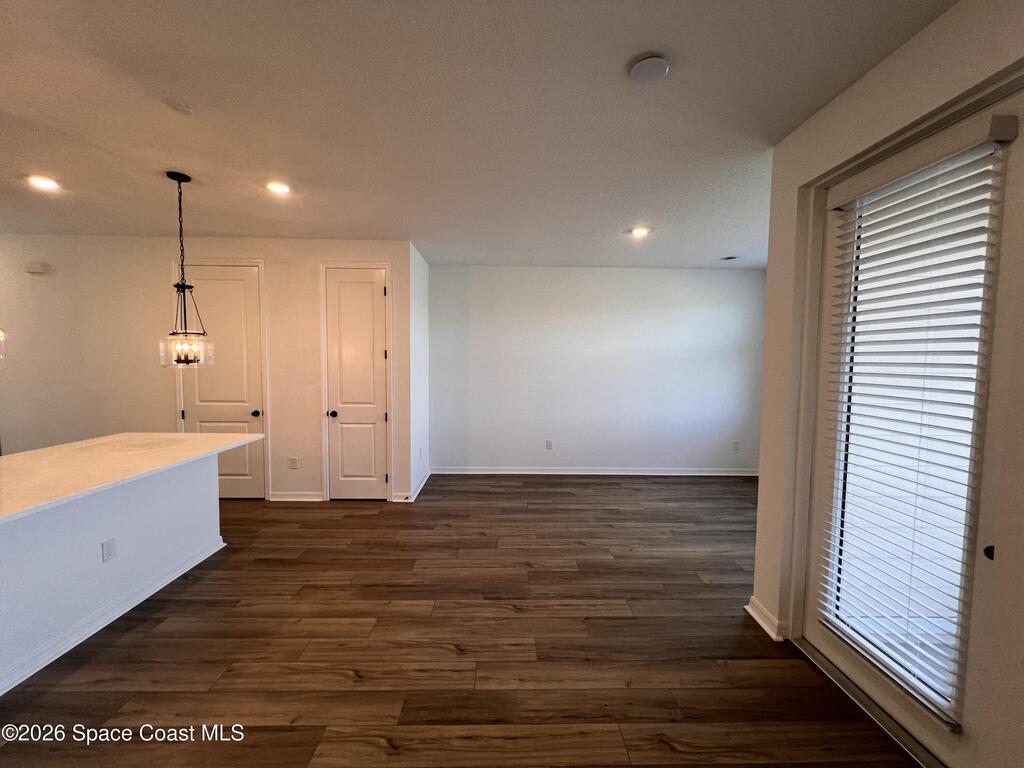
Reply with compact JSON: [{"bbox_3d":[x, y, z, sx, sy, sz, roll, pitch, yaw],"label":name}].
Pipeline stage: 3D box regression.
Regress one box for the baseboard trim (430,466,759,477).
[{"bbox_3d":[1.143,1.171,5.163,4.450,0.105,0.022,0,3,-2],"label":"baseboard trim"}]

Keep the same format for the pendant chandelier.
[{"bbox_3d":[-2.260,-0.764,2.647,0.290,1.300,0.290,0,3,-2],"label":"pendant chandelier"}]

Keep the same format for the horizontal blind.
[{"bbox_3d":[1.567,0.166,1.582,0.075,2.040,0.580,0,3,-2],"label":"horizontal blind"}]

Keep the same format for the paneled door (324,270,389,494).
[{"bbox_3d":[-1.632,0.024,4.086,0.610,2.440,0.055,0,3,-2],"label":"paneled door"}]

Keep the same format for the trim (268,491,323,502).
[{"bbox_3d":[-2.307,1.200,4.113,0.555,0.105,0.022,0,3,-2],"label":"trim"}]

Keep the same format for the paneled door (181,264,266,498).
[{"bbox_3d":[-3.030,0.011,4.048,0.810,2.440,0.055,0,3,-2],"label":"paneled door"}]

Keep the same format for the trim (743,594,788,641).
[{"bbox_3d":[1.463,1.339,2.231,0.055,0.105,0.290,0,3,-2],"label":"trim"}]

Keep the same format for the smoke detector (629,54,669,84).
[{"bbox_3d":[0.569,-1.315,1.596,0.145,0.040,0.145,1,3,-1],"label":"smoke detector"}]

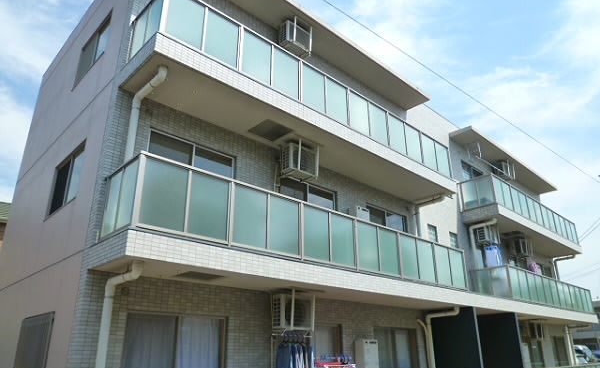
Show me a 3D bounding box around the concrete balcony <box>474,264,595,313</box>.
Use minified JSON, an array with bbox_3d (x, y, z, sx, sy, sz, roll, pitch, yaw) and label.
[{"bbox_3d":[8.703,3.991,15.538,8.392,0.950,1.130,19,-28,-40],"label":"concrete balcony"}]

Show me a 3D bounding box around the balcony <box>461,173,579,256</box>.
[{"bbox_3d":[8.710,1.517,16.476,8.492,1.369,1.180,19,-28,-40],"label":"balcony"}]

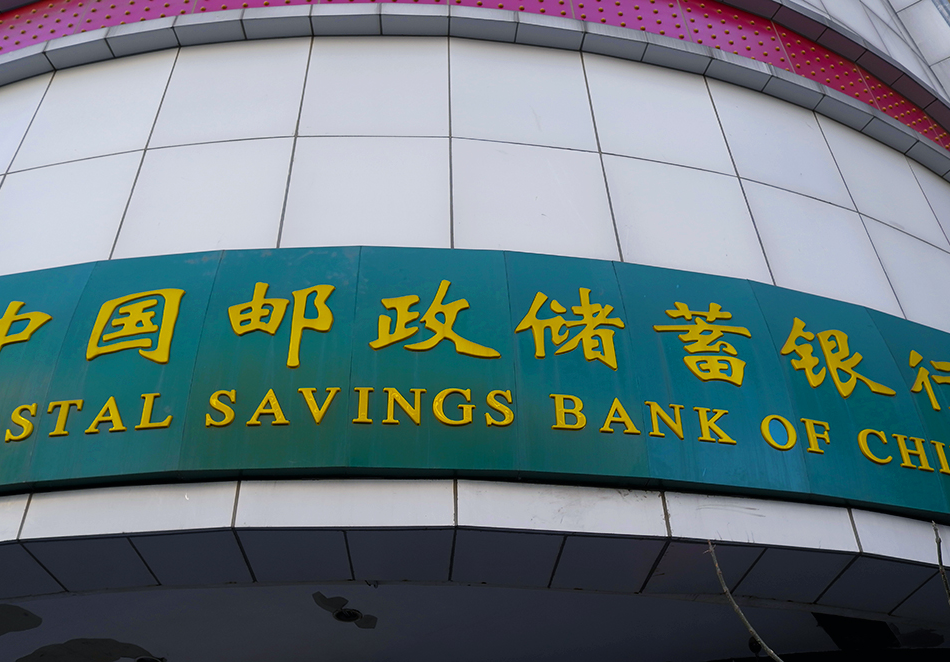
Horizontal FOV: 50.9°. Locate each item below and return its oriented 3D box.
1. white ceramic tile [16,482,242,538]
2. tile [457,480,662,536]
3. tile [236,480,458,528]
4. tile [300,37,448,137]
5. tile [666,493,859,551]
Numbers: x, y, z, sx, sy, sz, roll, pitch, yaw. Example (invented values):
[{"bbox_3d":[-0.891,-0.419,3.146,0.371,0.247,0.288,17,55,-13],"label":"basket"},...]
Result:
[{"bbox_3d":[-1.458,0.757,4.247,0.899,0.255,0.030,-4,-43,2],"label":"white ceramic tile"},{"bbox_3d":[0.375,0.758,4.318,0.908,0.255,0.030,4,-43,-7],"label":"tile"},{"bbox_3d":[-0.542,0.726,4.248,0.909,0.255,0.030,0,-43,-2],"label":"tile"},{"bbox_3d":[-0.624,-1.582,6.402,0.909,1.146,0.030,0,-43,-2],"label":"tile"},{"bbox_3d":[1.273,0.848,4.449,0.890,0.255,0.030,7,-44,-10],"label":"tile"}]

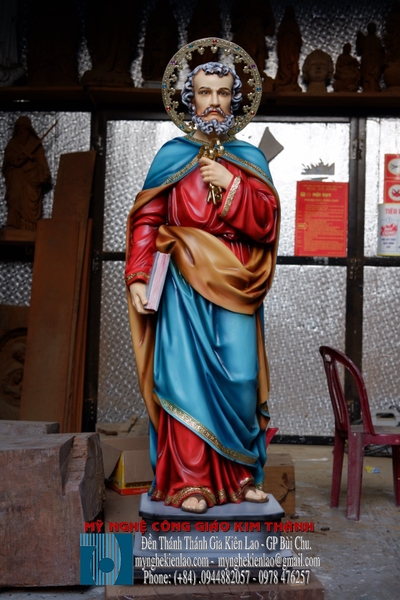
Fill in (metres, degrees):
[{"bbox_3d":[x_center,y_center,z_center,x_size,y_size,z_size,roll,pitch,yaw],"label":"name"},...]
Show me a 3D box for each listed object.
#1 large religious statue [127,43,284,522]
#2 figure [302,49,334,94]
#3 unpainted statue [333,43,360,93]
[{"bbox_3d":[0.009,-0.083,3.120,0.551,1.681,0.420,2,-3,-1],"label":"large religious statue"},{"bbox_3d":[0.859,-1.651,6.400,0.232,0.348,0.230,2,-3,-1],"label":"figure"},{"bbox_3d":[1.061,-1.677,6.400,0.203,0.383,0.190,2,-3,-1],"label":"unpainted statue"}]

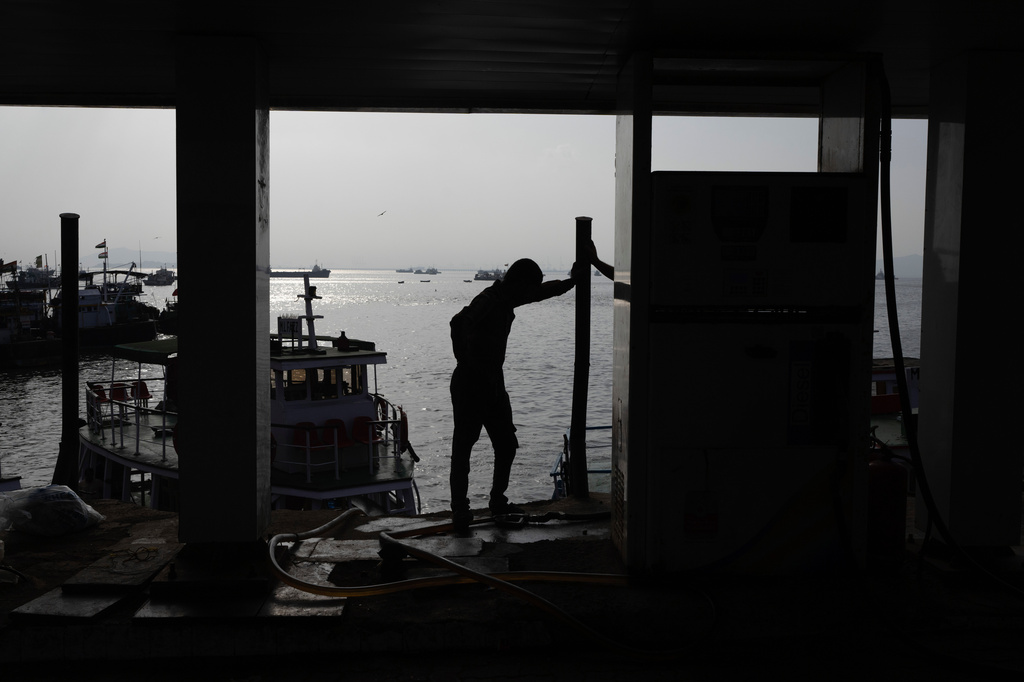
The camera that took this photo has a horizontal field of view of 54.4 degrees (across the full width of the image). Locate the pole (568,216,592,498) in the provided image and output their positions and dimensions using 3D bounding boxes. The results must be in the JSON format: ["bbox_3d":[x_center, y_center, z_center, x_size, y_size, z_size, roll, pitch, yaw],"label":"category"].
[{"bbox_3d":[0.443,0.102,6.250,0.120,1.760,0.120,0,4,0],"label":"pole"}]

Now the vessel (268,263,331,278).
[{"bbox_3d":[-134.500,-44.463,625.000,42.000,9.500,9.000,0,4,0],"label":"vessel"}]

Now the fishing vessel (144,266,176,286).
[{"bbox_3d":[-119.380,-22.076,338.000,10.500,6.600,3.900,-1,4,-16],"label":"fishing vessel"}]

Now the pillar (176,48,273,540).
[{"bbox_3d":[-1.479,-0.250,5.110,0.390,2.500,0.380,0,4,-3],"label":"pillar"}]

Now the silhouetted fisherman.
[{"bbox_3d":[0.030,0.286,5.830,0.580,1.550,0.700,4,5,37],"label":"silhouetted fisherman"}]

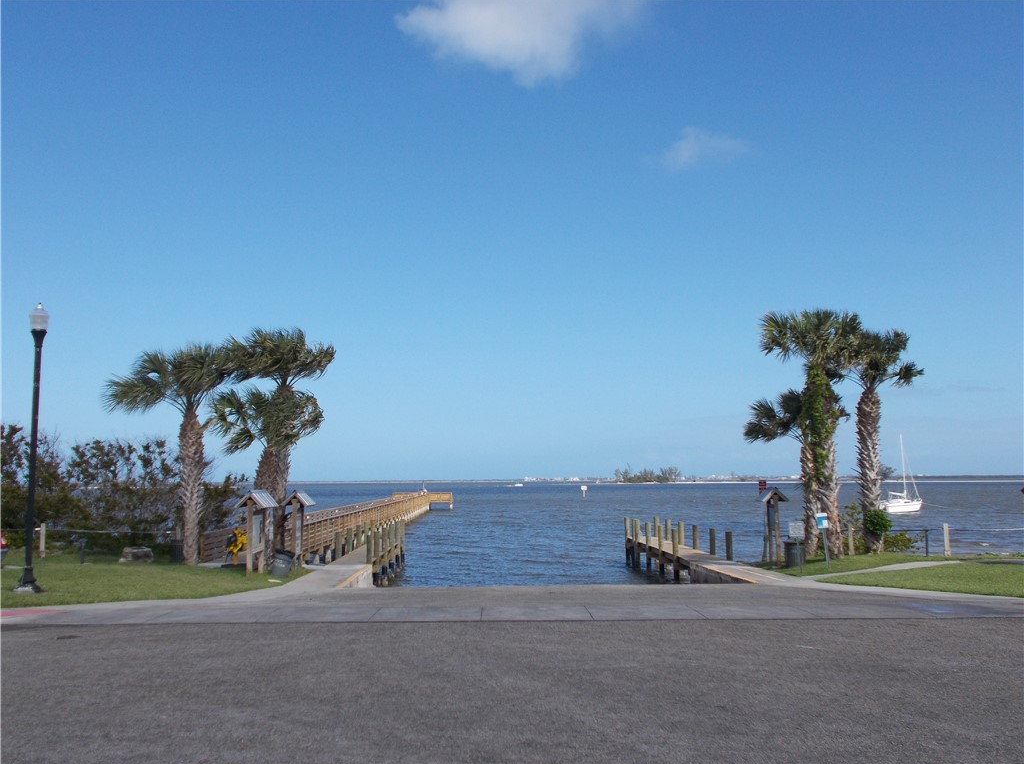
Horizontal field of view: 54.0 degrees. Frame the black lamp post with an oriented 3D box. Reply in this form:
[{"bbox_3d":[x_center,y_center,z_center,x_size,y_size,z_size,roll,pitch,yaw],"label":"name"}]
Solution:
[{"bbox_3d":[-9.800,1.298,20.648,0.500,5.913,0.500,0,-6,0],"label":"black lamp post"}]

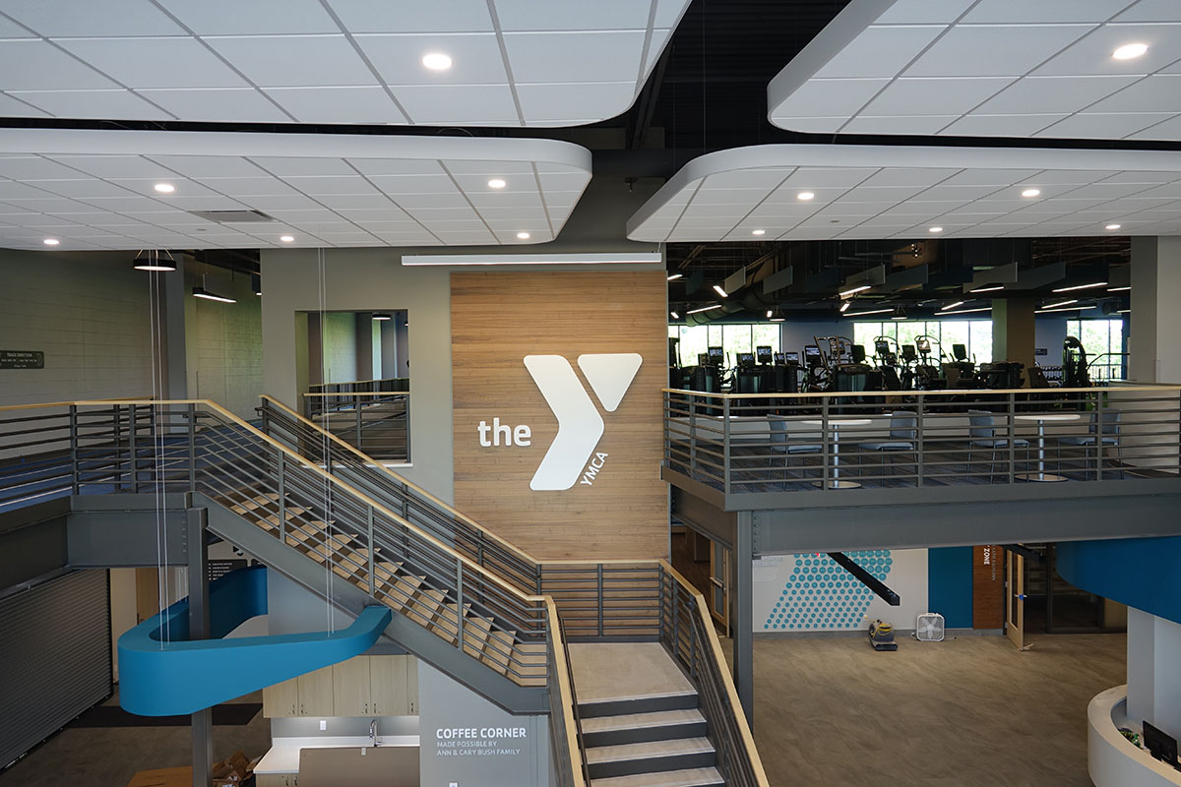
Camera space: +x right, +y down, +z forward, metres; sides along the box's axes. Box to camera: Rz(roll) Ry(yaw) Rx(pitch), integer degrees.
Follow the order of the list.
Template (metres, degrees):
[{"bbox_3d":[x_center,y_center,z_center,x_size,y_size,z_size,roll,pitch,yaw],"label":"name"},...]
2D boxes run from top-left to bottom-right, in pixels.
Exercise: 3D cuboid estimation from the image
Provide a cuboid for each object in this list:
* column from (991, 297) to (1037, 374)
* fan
[{"bbox_3d":[10.289,-0.863,19.130,0.660,2.855,0.660,-1,2,0],"label":"column"},{"bbox_3d":[6.715,4.612,15.557,0.535,0.560,0.115,-1,2,6],"label":"fan"}]

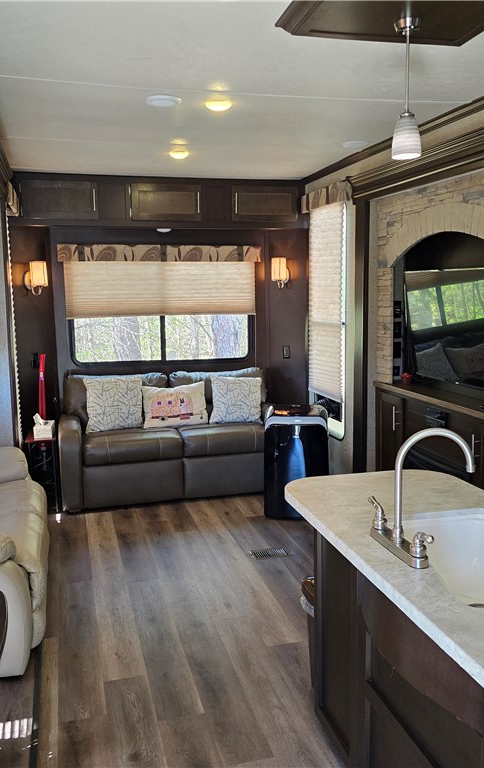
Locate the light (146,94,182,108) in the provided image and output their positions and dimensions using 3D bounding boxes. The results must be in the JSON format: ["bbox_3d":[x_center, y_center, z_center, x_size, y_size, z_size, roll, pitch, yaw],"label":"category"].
[{"bbox_3d":[-0.375,-1.352,3.274,0.172,0.030,0.172,-2,8,-15],"label":"light"}]

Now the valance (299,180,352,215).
[{"bbox_3d":[0.629,-1.398,5.170,0.087,0.140,0.790,-3,8,-15],"label":"valance"}]

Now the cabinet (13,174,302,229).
[{"bbox_3d":[-0.636,-1.486,5.614,2.380,0.409,0.300,-2,8,-15],"label":"cabinet"}]

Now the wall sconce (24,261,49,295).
[{"bbox_3d":[-1.592,-0.823,5.256,0.165,0.270,0.150,4,9,30],"label":"wall sconce"}]

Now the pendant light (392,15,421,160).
[{"bbox_3d":[0.543,-0.969,2.258,0.100,0.445,0.100,-2,8,-15],"label":"pendant light"}]

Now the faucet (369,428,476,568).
[{"bbox_3d":[0.499,0.273,1.802,0.268,0.326,0.265,-3,8,-15],"label":"faucet"}]

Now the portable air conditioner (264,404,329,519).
[{"bbox_3d":[0.402,0.557,4.881,0.430,0.740,0.360,0,8,6],"label":"portable air conditioner"}]

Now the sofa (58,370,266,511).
[{"bbox_3d":[-0.548,0.379,5.487,1.770,0.900,0.920,-2,8,-15],"label":"sofa"}]

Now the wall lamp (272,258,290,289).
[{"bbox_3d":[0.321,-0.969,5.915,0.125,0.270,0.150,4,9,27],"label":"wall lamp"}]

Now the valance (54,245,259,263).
[{"bbox_3d":[-0.670,-1.099,5.731,1.715,0.145,0.100,-2,8,-15],"label":"valance"}]

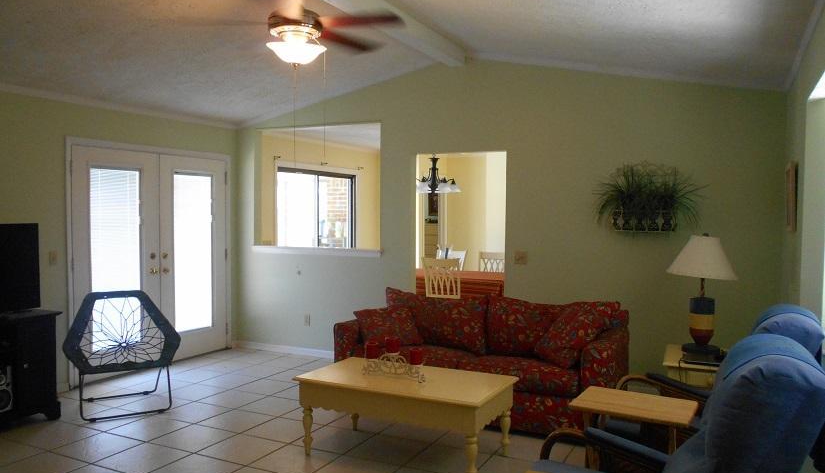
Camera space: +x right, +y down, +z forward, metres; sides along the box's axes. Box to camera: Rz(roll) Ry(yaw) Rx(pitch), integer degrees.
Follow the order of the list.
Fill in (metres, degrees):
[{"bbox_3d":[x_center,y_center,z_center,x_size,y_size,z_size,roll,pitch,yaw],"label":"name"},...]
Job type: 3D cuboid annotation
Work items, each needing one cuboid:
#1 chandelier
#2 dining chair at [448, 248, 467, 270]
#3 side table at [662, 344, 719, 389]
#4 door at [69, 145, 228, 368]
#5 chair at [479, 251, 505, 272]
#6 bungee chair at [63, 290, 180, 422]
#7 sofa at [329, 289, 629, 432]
[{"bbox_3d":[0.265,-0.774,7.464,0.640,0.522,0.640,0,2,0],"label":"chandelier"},{"bbox_3d":[0.383,0.680,8.394,0.460,0.980,0.540,2,3,41],"label":"dining chair"},{"bbox_3d":[1.974,1.083,4.188,0.500,0.530,0.620,1,3,26],"label":"side table"},{"bbox_3d":[-2.420,0.234,5.950,0.060,2.040,1.760,1,3,26],"label":"door"},{"bbox_3d":[0.987,0.706,7.826,0.460,0.980,0.540,1,3,26],"label":"chair"},{"bbox_3d":[-2.208,0.879,4.750,0.810,0.850,0.720,-1,3,-25],"label":"bungee chair"},{"bbox_3d":[0.506,0.888,4.750,2.100,0.860,0.880,1,3,26],"label":"sofa"}]

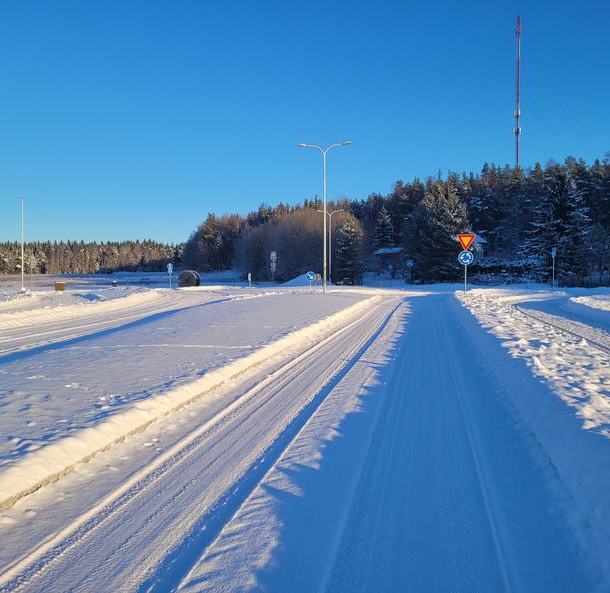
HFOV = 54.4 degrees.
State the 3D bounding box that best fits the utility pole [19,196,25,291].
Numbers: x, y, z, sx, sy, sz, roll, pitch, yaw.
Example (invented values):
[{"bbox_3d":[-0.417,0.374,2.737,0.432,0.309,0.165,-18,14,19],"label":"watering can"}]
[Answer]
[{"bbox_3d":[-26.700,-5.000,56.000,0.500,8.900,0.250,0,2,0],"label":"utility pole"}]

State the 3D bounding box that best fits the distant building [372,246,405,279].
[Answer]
[{"bbox_3d":[15.054,-6.220,107.000,6.000,5.400,6.000,0,3,6],"label":"distant building"}]

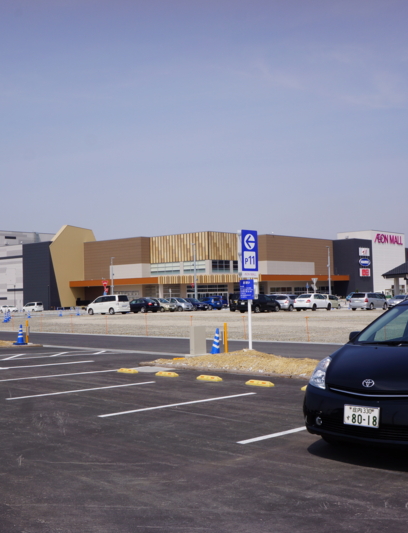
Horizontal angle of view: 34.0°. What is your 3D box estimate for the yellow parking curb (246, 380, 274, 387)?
[{"bbox_3d":[0.976,2.026,11.608,0.140,0.100,0.590,2,-4,-44],"label":"yellow parking curb"}]

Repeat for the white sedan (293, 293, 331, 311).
[{"bbox_3d":[9.730,3.169,59.304,1.695,1.530,4.400,-4,-3,40],"label":"white sedan"}]

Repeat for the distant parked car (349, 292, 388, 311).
[{"bbox_3d":[14.250,2.995,57.530,1.750,1.560,4.650,-4,-3,38],"label":"distant parked car"}]

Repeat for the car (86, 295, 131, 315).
[{"bbox_3d":[-8.928,3.575,61.983,4.770,1.770,1.800,-4,-3,40],"label":"car"}]

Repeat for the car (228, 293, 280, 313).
[{"bbox_3d":[4.819,3.197,57.517,1.740,1.540,4.450,-4,-4,43],"label":"car"}]

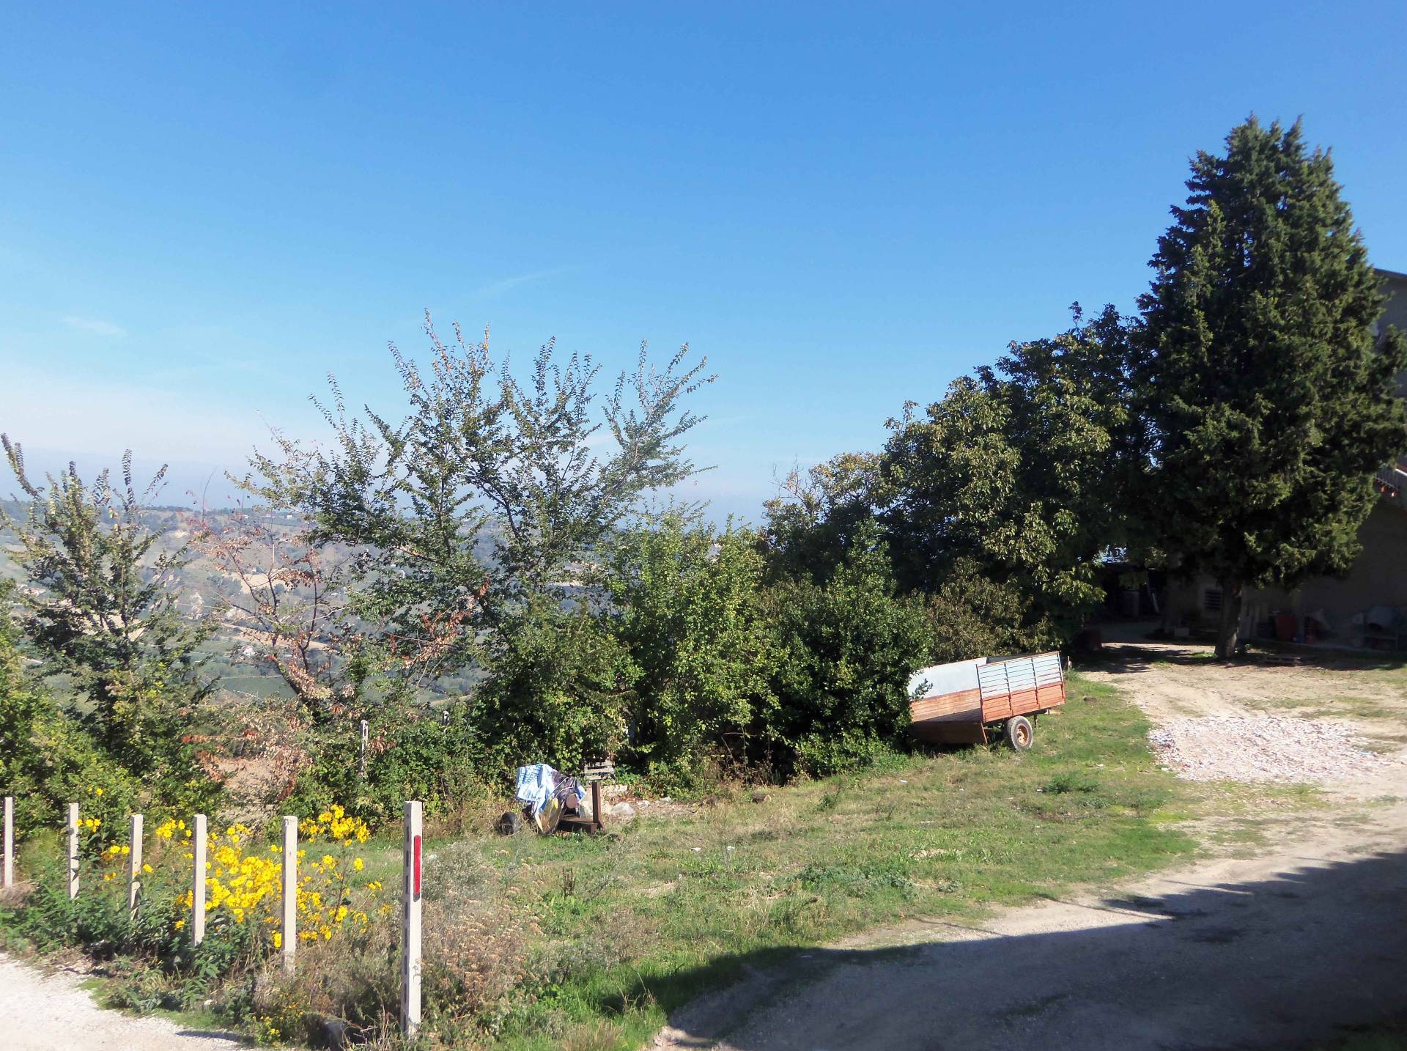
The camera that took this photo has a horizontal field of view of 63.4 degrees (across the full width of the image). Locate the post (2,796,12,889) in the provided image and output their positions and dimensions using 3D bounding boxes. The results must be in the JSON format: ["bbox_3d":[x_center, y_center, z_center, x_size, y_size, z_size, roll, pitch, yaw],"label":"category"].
[{"bbox_3d":[-8.559,3.962,14.000,0.100,1.257,0.100,1,0,-40],"label":"post"}]

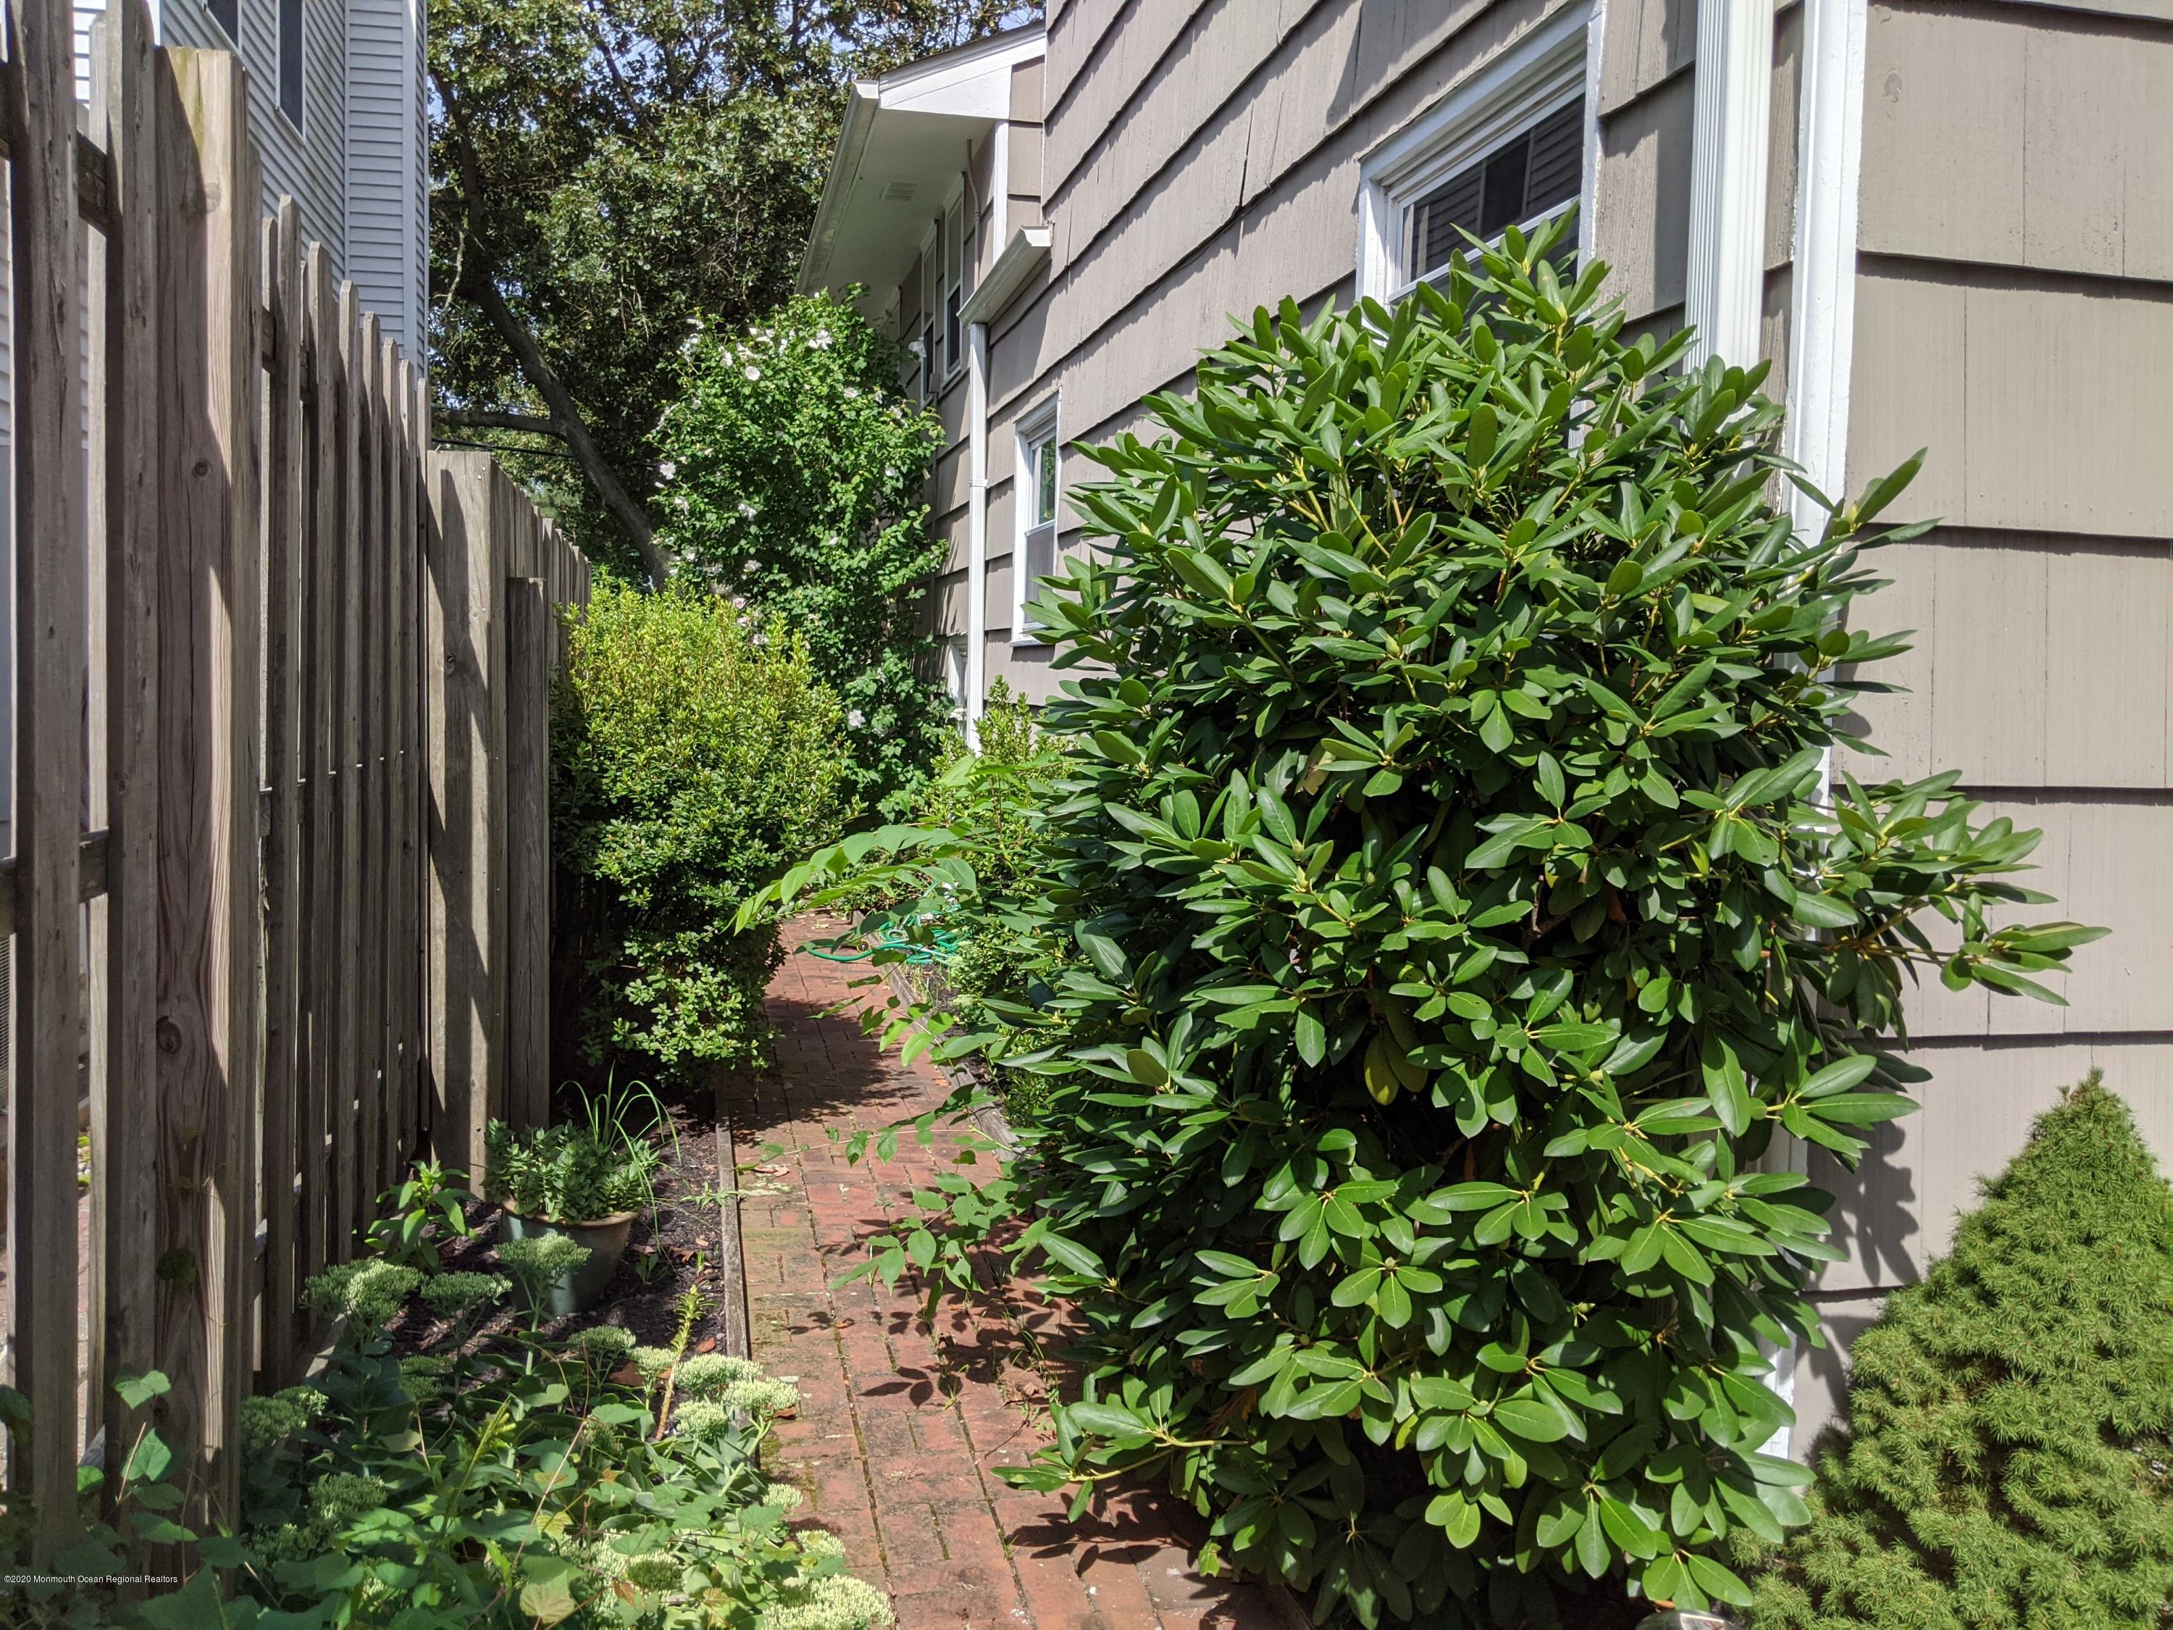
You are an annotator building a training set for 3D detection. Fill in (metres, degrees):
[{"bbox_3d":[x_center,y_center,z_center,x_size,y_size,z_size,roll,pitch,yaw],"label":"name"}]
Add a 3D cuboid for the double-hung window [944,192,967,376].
[{"bbox_3d":[-0.806,-3.275,10.578,0.100,1.140,0.800,0,5,-13],"label":"double-hung window"}]

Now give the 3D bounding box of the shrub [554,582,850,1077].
[{"bbox_3d":[-1.355,0.020,6.021,1.030,1.700,1.150,0,5,-13],"label":"shrub"}]

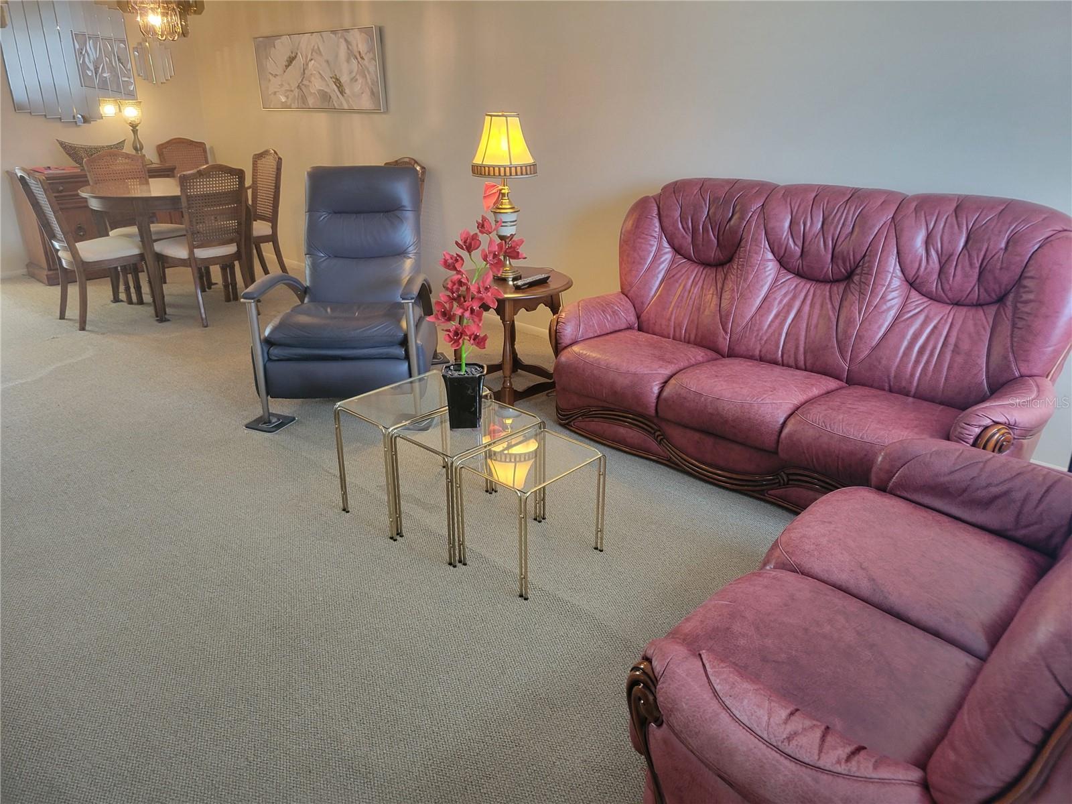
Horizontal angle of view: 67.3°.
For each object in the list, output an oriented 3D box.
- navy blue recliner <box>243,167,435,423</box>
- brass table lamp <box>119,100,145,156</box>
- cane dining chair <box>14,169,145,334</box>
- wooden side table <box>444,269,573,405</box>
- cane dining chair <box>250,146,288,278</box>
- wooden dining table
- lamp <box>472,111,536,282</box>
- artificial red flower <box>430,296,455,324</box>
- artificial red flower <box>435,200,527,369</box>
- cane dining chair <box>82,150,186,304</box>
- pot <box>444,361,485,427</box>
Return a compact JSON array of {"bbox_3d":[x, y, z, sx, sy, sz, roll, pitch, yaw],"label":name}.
[{"bbox_3d":[-0.862,-0.550,3.832,0.780,1.020,1.060,0,21,-1],"label":"navy blue recliner"},{"bbox_3d":[-3.266,-2.197,6.590,0.190,0.497,0.190,20,28,41],"label":"brass table lamp"},{"bbox_3d":[-2.780,-0.999,5.036,0.490,0.975,0.580,20,28,41],"label":"cane dining chair"},{"bbox_3d":[-0.126,-0.331,3.957,0.620,0.527,0.620,0,21,0],"label":"wooden side table"},{"bbox_3d":[-2.142,-1.326,5.891,0.490,0.975,0.580,20,28,41],"label":"cane dining chair"},{"bbox_3d":[-2.437,-1.071,5.503,1.100,0.776,1.100,20,28,41],"label":"wooden dining table"},{"bbox_3d":[-0.135,-0.956,3.785,0.320,0.763,0.320,0,21,0],"label":"lamp"},{"bbox_3d":[-0.285,-0.283,2.460,0.085,0.090,0.060,0,21,0],"label":"artificial red flower"},{"bbox_3d":[-0.176,-0.313,2.480,0.310,0.528,0.220,0,21,0],"label":"artificial red flower"},{"bbox_3d":[-2.788,-1.257,5.705,0.580,0.975,0.490,20,28,41],"label":"cane dining chair"},{"bbox_3d":[-0.232,-0.014,2.596,0.145,0.185,0.145,0,21,0],"label":"pot"}]

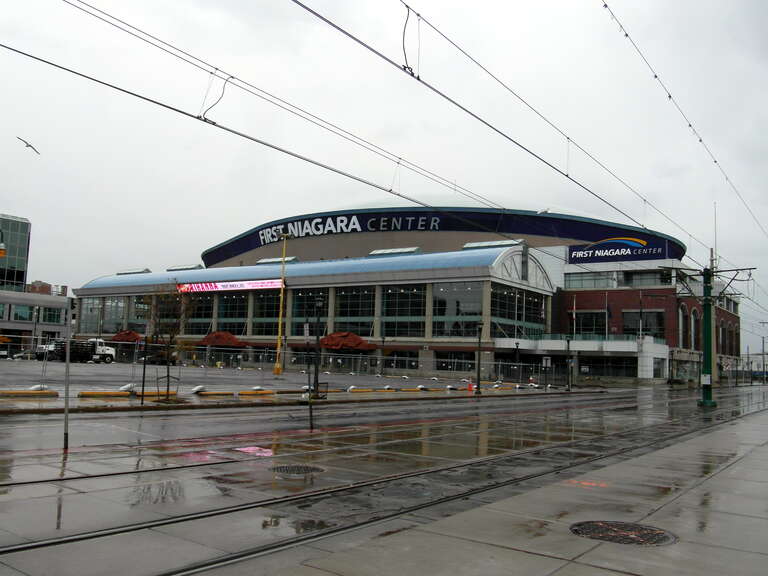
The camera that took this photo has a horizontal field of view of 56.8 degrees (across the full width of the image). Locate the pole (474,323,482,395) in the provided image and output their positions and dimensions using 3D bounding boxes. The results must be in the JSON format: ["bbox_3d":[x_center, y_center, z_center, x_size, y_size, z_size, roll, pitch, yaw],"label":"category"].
[{"bbox_3d":[6.095,4.525,45.310,0.400,4.500,0.400,-3,-8,35],"label":"pole"}]

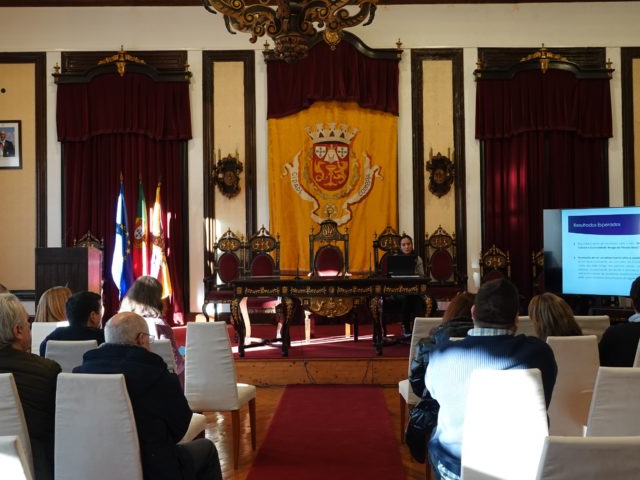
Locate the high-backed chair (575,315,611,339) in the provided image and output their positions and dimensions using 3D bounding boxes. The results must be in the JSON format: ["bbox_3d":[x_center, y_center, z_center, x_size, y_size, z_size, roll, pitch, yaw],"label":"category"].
[{"bbox_3d":[1.865,1.015,5.100,0.440,0.990,0.560,-1,-1,2],"label":"high-backed chair"}]

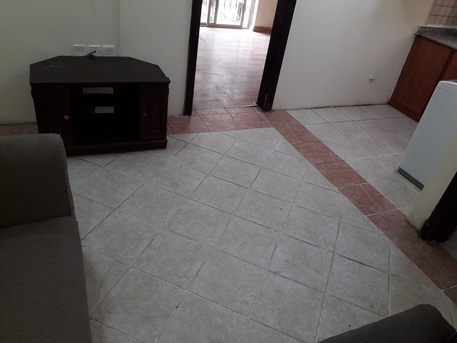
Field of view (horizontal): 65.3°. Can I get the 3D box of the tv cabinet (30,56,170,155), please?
[{"bbox_3d":[-0.966,-0.513,2.741,0.894,0.559,0.538,-7,37,-24],"label":"tv cabinet"}]

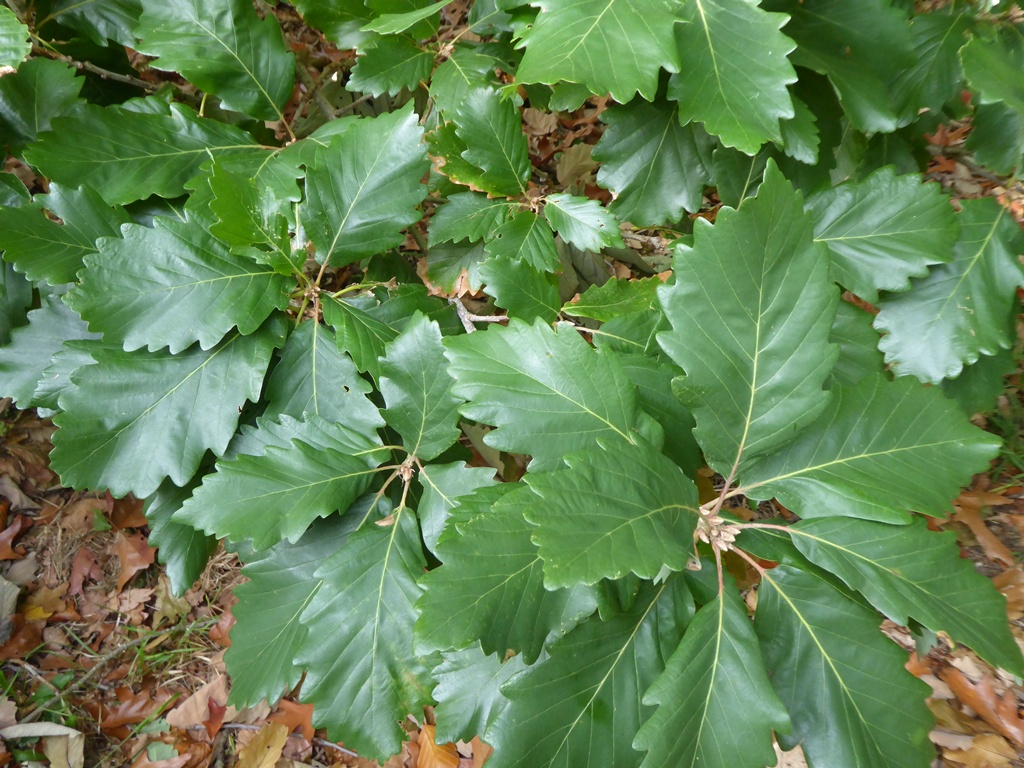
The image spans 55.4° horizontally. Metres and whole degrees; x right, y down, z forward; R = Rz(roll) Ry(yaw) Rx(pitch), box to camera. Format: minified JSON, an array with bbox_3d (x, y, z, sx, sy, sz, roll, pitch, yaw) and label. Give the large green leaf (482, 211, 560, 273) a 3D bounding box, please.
[{"bbox_3d":[0.015,-0.164,1.140,0.075,0.025,0.094,19,65,8],"label":"large green leaf"}]

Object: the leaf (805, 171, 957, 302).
[{"bbox_3d":[0.366,-0.145,0.970,0.166,0.035,0.135,-3,69,-7],"label":"leaf"}]

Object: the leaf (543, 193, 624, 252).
[{"bbox_3d":[0.073,-0.167,1.001,0.098,0.022,0.072,34,65,11],"label":"leaf"}]

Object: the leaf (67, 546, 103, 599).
[{"bbox_3d":[-0.481,0.213,1.100,0.035,0.018,0.062,-3,53,-2],"label":"leaf"}]

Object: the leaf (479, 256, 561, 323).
[{"bbox_3d":[0.012,-0.096,0.953,0.098,0.022,0.069,36,69,17],"label":"leaf"}]

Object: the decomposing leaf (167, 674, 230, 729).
[{"bbox_3d":[-0.346,0.347,1.075,0.080,0.025,0.055,-38,63,-23],"label":"decomposing leaf"}]

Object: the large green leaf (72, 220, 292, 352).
[{"bbox_3d":[-0.255,-0.078,0.743,0.195,0.040,0.120,-4,62,18],"label":"large green leaf"}]

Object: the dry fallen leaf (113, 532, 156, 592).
[{"bbox_3d":[-0.428,0.201,1.112,0.046,0.025,0.075,-9,55,-14],"label":"dry fallen leaf"}]

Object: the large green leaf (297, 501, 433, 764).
[{"bbox_3d":[-0.107,0.193,0.760,0.105,0.035,0.192,6,84,1],"label":"large green leaf"}]

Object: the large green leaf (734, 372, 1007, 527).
[{"bbox_3d":[0.234,0.039,0.646,0.205,0.045,0.105,-8,65,-18],"label":"large green leaf"}]

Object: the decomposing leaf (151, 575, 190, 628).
[{"bbox_3d":[-0.400,0.255,1.146,0.045,0.020,0.072,-19,57,-13],"label":"decomposing leaf"}]

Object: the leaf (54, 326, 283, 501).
[{"bbox_3d":[-0.271,0.010,0.764,0.216,0.045,0.151,-30,63,5],"label":"leaf"}]

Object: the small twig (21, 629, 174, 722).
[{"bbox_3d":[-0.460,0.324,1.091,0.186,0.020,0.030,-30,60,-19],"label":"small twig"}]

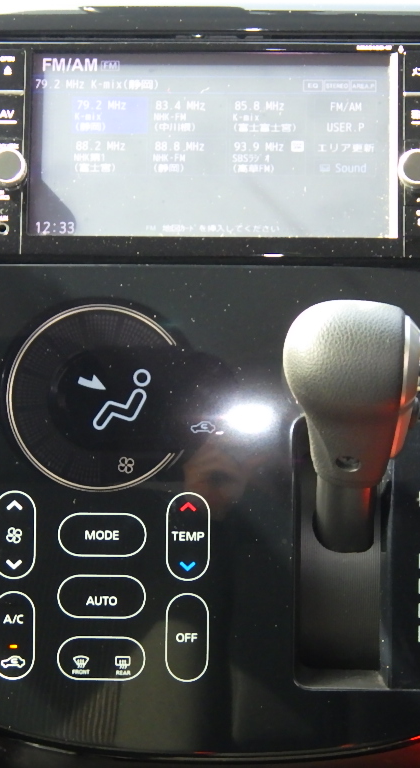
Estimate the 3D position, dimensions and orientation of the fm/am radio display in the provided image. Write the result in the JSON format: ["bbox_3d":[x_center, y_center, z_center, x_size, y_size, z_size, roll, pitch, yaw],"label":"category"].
[{"bbox_3d":[0.002,-0.103,0.990,0.159,0.083,0.010,1,-9,2],"label":"fm/am radio display"}]

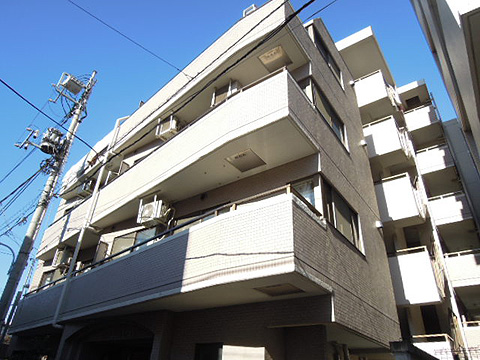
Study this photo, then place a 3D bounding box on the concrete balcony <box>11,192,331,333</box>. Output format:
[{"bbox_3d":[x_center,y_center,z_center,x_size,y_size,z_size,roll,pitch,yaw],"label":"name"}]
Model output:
[{"bbox_3d":[-3.546,3.018,8.727,12.728,1.144,1.355,-24,-42,37],"label":"concrete balcony"}]

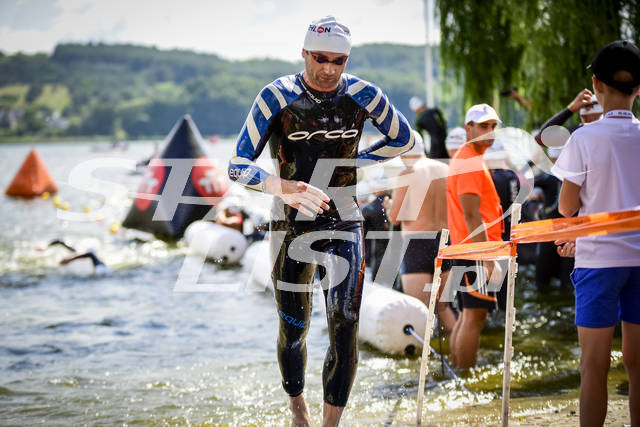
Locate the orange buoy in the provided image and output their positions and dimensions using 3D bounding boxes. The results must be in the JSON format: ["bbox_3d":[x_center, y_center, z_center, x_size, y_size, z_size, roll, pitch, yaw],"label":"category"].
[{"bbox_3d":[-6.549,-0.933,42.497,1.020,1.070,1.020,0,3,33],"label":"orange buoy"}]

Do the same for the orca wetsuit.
[{"bbox_3d":[0.002,0.104,7.500,0.740,1.360,0.420,0,2,3],"label":"orca wetsuit"}]

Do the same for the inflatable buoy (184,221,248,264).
[{"bbox_3d":[-1.090,0.325,19.300,0.460,0.460,1.650,0,2,-10],"label":"inflatable buoy"}]

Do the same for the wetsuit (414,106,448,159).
[{"bbox_3d":[1.224,-0.435,20.500,0.480,1.450,0.350,-2,3,-37],"label":"wetsuit"}]

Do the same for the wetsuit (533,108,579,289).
[{"bbox_3d":[1.772,0.097,12.700,0.650,1.550,0.400,0,2,9],"label":"wetsuit"}]

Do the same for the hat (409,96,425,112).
[{"bbox_3d":[1.215,-1.372,23.500,0.200,0.160,0.170,-30,3,0],"label":"hat"}]

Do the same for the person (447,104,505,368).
[{"bbox_3d":[0.875,0.246,10.535,0.360,1.720,0.500,0,2,9],"label":"person"}]

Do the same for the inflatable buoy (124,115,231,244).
[{"bbox_3d":[-1.742,-0.469,24.000,1.550,1.700,1.400,0,2,0],"label":"inflatable buoy"}]

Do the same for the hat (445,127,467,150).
[{"bbox_3d":[1.093,-0.599,15.000,0.180,0.180,0.210,0,2,6],"label":"hat"}]

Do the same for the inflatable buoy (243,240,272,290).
[{"bbox_3d":[-0.270,0.494,15.200,0.460,0.460,1.650,0,2,-10],"label":"inflatable buoy"}]

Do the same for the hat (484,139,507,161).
[{"bbox_3d":[1.284,-0.470,13.700,0.180,0.180,0.210,0,2,6],"label":"hat"}]

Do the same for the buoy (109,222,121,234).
[{"bbox_3d":[-2.689,0.196,24.427,0.140,0.135,0.140,-1,2,0],"label":"buoy"}]

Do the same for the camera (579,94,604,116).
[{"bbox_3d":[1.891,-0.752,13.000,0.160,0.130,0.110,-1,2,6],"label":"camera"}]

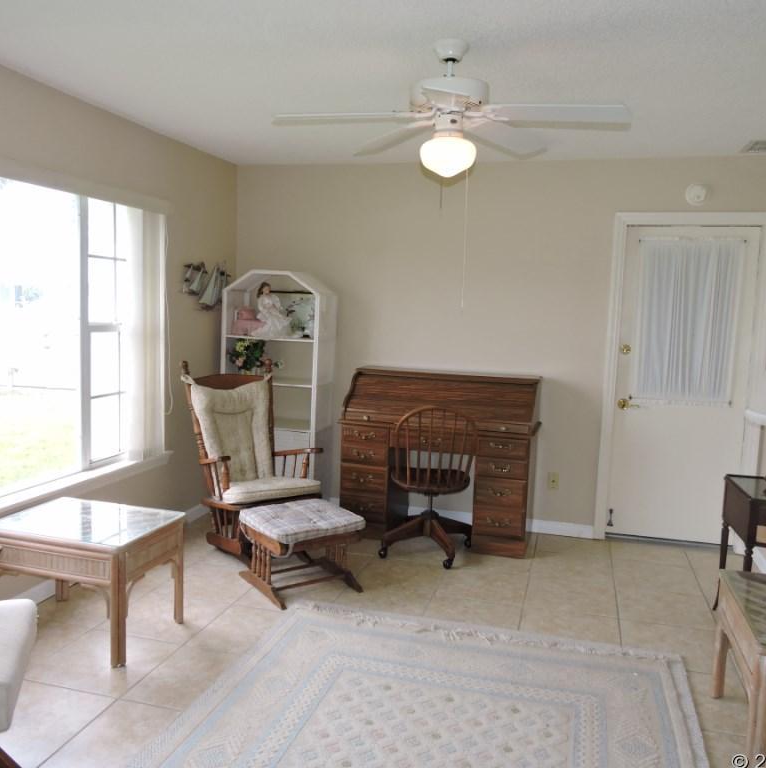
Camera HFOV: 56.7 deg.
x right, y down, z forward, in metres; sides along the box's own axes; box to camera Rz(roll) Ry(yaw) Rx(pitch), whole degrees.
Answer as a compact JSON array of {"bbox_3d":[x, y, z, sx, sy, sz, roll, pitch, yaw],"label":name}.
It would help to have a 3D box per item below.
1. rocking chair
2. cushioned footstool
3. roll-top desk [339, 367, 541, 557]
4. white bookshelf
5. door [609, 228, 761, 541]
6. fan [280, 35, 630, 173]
[{"bbox_3d":[-0.764,0.454,4.323,0.680,1.070,0.770,-3,8,-38],"label":"rocking chair"},{"bbox_3d":[-0.441,0.873,3.727,0.500,0.390,0.500,-2,7,-34],"label":"cushioned footstool"},{"bbox_3d":[0.366,0.466,4.586,1.223,1.068,0.535,4,6,15],"label":"roll-top desk"},{"bbox_3d":[-0.722,0.076,4.960,0.705,1.690,0.375,4,6,15],"label":"white bookshelf"},{"bbox_3d":[1.871,0.022,4.472,0.772,1.985,0.045,4,6,15],"label":"door"},{"bbox_3d":[0.257,-1.025,2.670,1.290,0.485,1.290,4,6,15],"label":"fan"}]

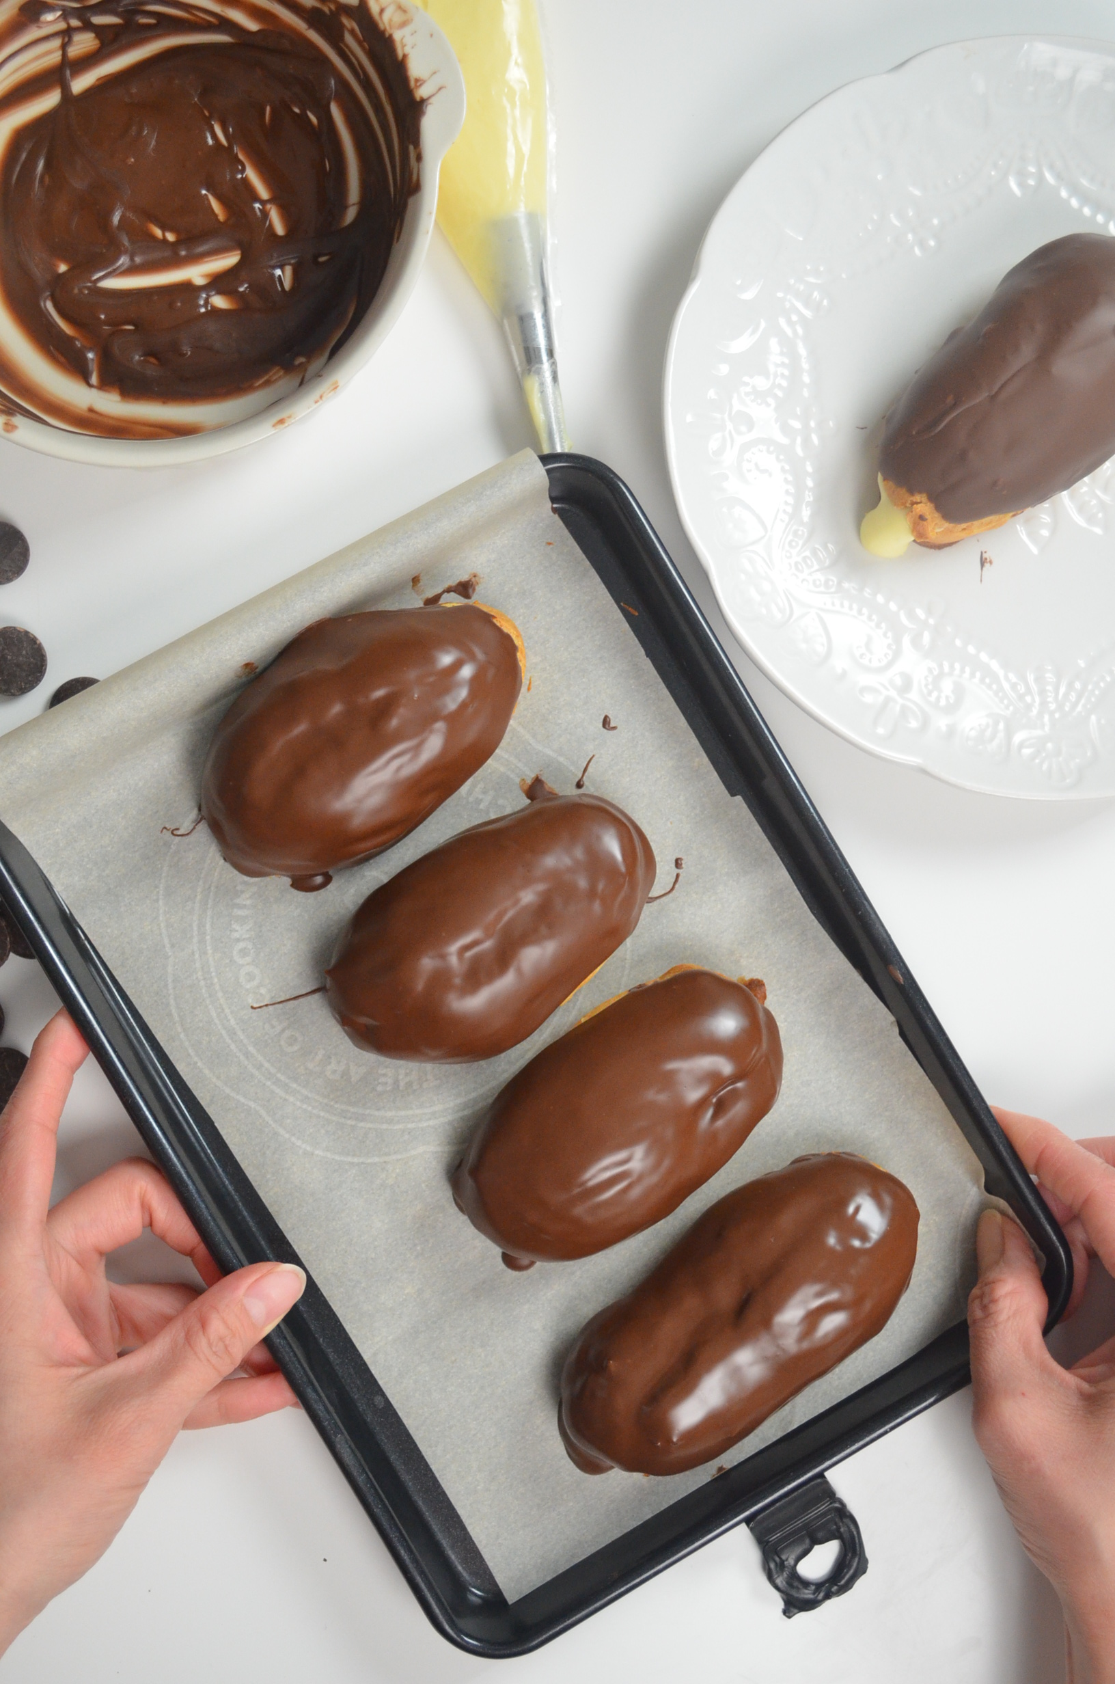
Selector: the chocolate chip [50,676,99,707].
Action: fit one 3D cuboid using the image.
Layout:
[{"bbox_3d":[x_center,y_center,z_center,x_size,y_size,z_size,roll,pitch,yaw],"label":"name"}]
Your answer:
[{"bbox_3d":[-0.145,-0.040,0.690,0.022,0.006,0.022,0,87,0],"label":"chocolate chip"}]

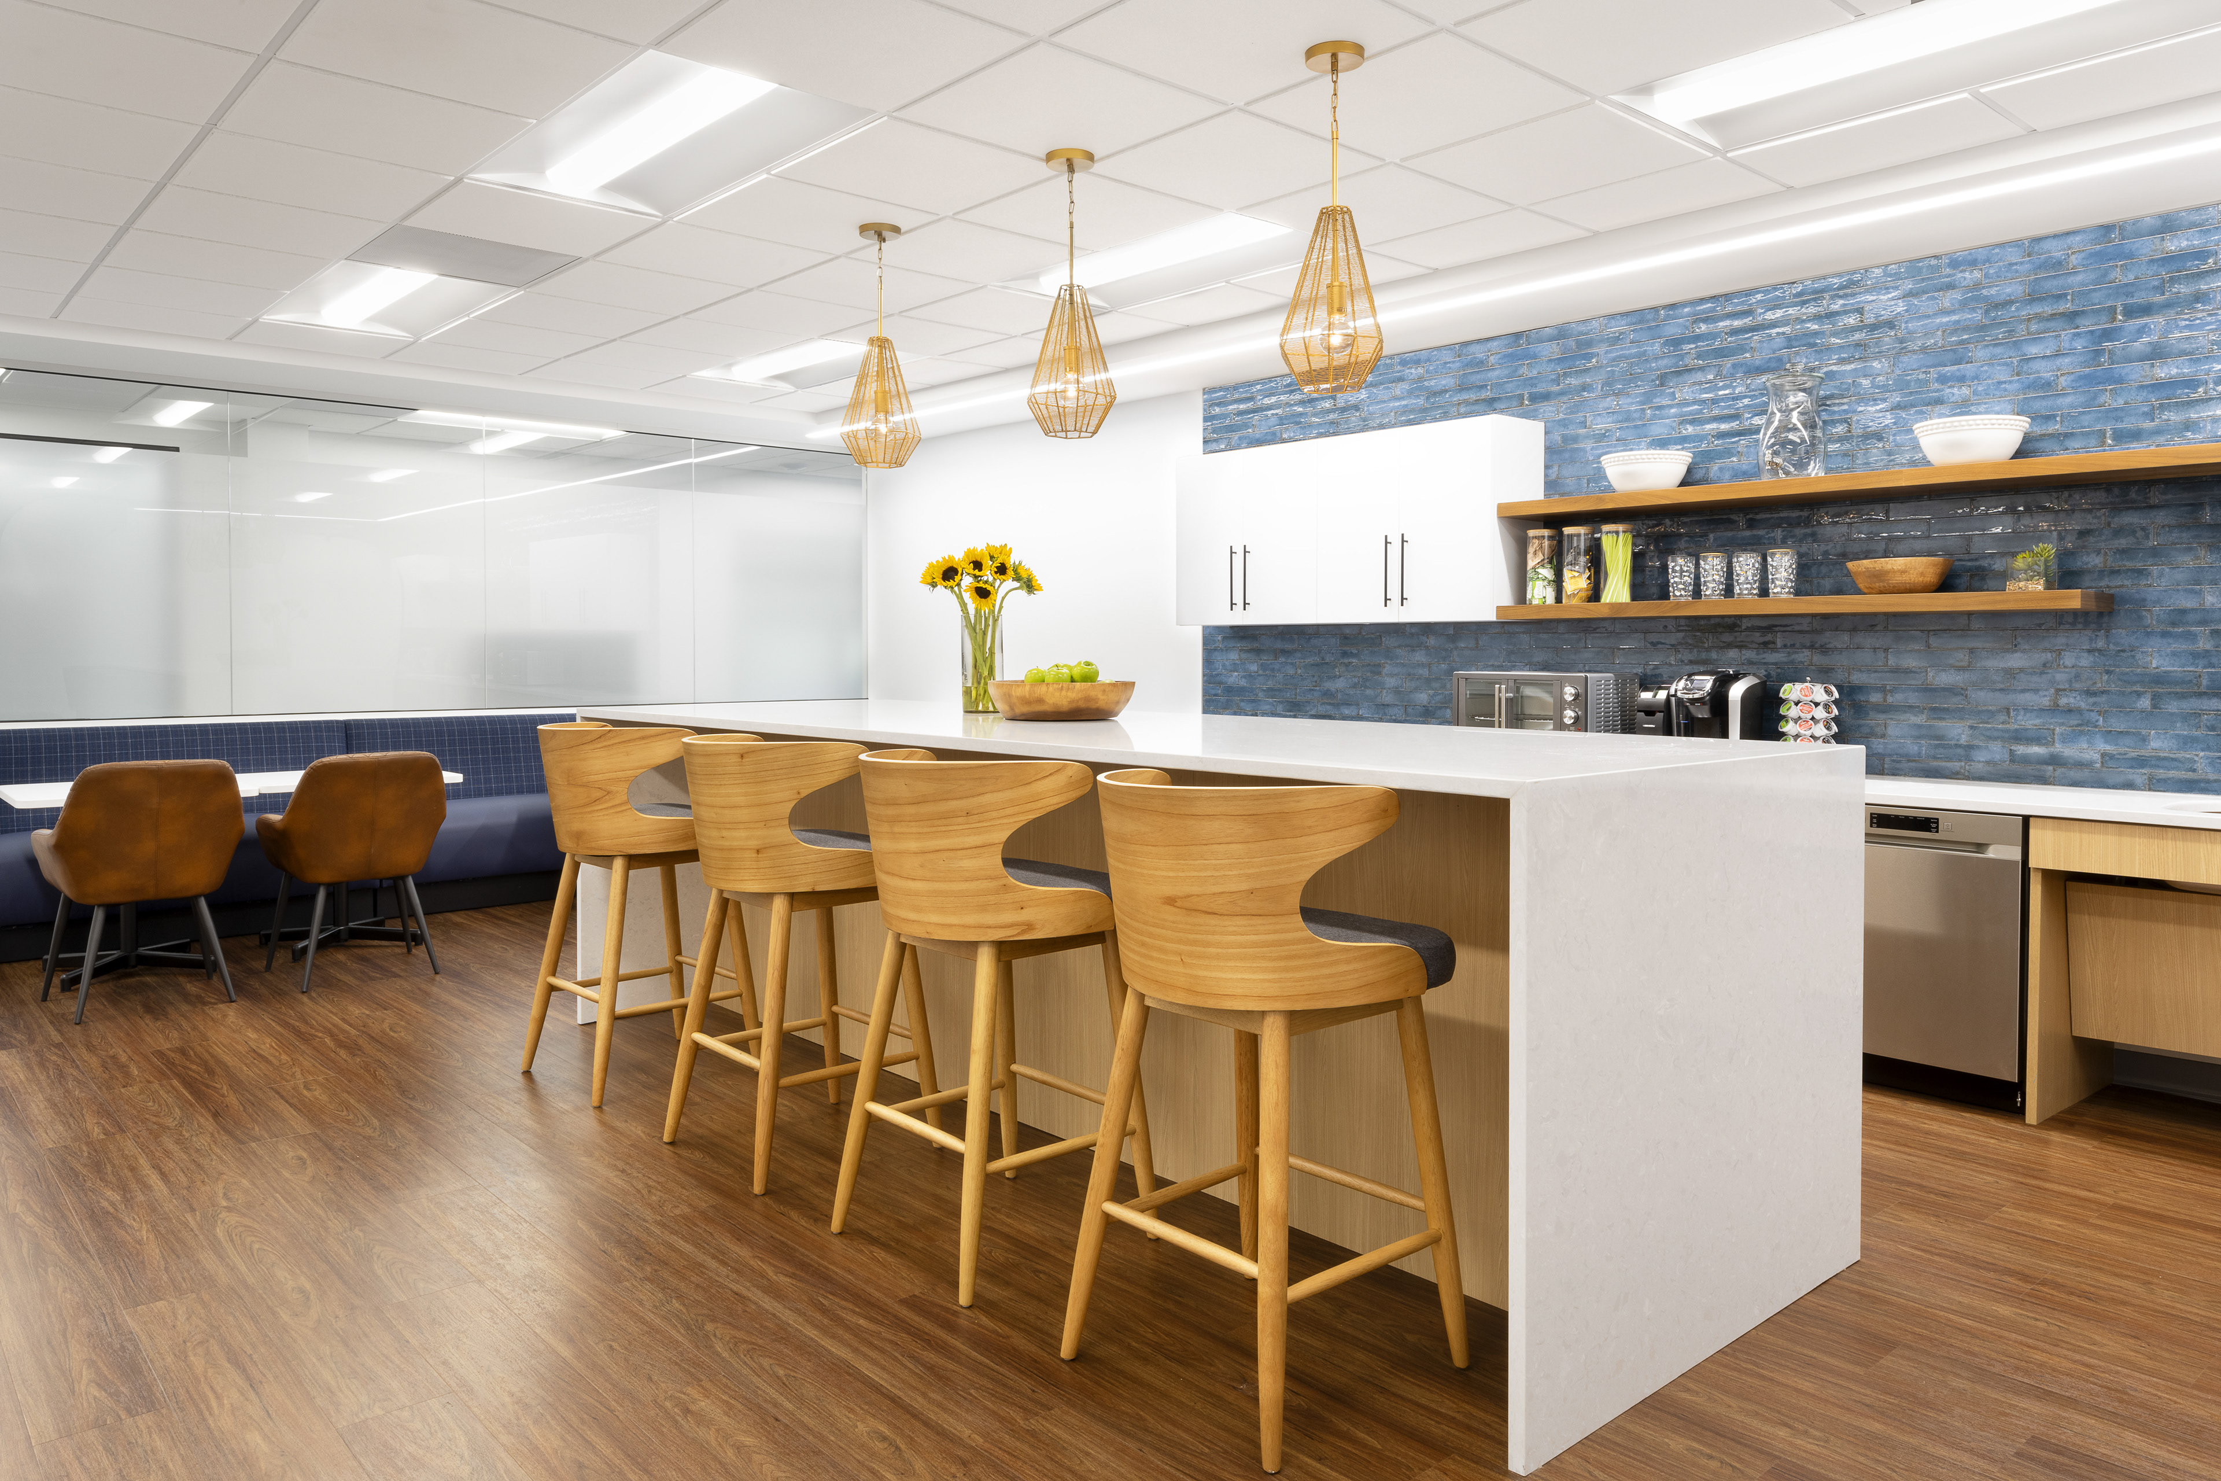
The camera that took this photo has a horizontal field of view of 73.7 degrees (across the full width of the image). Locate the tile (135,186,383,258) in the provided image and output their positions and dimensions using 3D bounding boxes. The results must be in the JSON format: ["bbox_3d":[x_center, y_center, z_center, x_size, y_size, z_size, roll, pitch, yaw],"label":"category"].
[{"bbox_3d":[-2.655,-1.620,4.642,0.605,0.020,0.605,-3,5,-41],"label":"tile"}]

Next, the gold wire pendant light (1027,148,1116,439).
[{"bbox_3d":[-0.103,-1.190,3.964,0.235,0.749,0.235,0,3,0],"label":"gold wire pendant light"}]

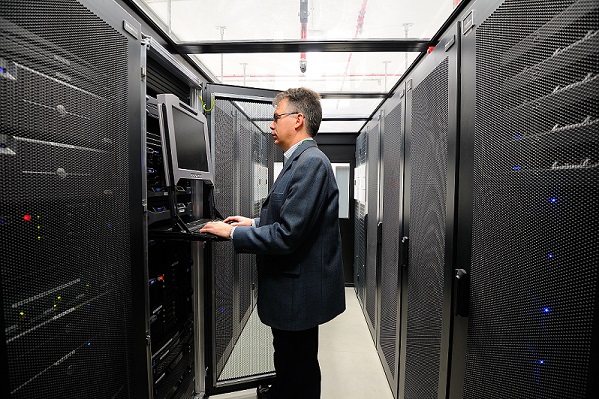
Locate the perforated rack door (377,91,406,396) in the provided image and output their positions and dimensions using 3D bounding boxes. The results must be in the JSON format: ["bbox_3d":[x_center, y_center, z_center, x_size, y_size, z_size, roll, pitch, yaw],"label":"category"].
[{"bbox_3d":[0.655,0.294,1.898,0.045,1.973,0.591,0,4,4],"label":"perforated rack door"}]

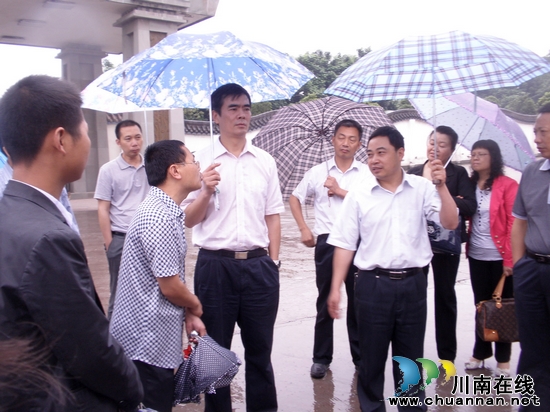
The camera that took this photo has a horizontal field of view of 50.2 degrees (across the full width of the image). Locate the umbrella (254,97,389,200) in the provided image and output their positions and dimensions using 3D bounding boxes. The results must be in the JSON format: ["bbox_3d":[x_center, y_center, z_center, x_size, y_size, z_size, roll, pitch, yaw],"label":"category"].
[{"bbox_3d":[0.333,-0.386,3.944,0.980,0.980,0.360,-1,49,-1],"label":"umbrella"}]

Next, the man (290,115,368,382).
[{"bbox_3d":[0.375,0.275,3.880,0.560,1.730,0.400,0,6,9],"label":"man"}]

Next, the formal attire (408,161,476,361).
[{"bbox_3d":[1.130,0.375,3.980,0.500,1.400,0.340,1,7,21],"label":"formal attire"}]

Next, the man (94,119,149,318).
[{"bbox_3d":[-1.000,0.260,4.150,0.470,1.710,0.310,-3,7,-19],"label":"man"}]

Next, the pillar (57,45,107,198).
[{"bbox_3d":[-4.720,-2.085,14.500,1.030,3.750,1.030,-5,7,-31],"label":"pillar"}]

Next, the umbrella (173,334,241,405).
[{"bbox_3d":[-0.256,0.615,2.220,0.270,0.280,0.220,-3,6,-18],"label":"umbrella"}]

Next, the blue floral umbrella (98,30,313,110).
[{"bbox_3d":[-0.265,-0.475,2.320,0.930,0.360,0.930,-3,-2,0],"label":"blue floral umbrella"}]

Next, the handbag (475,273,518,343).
[{"bbox_3d":[1.518,0.670,3.880,0.360,0.450,0.200,0,6,6],"label":"handbag"}]

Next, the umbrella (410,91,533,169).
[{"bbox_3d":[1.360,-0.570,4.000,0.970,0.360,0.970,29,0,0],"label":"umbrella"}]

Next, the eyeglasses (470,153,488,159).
[{"bbox_3d":[1.395,-0.337,4.000,0.138,0.042,0.130,3,7,35],"label":"eyeglasses"}]

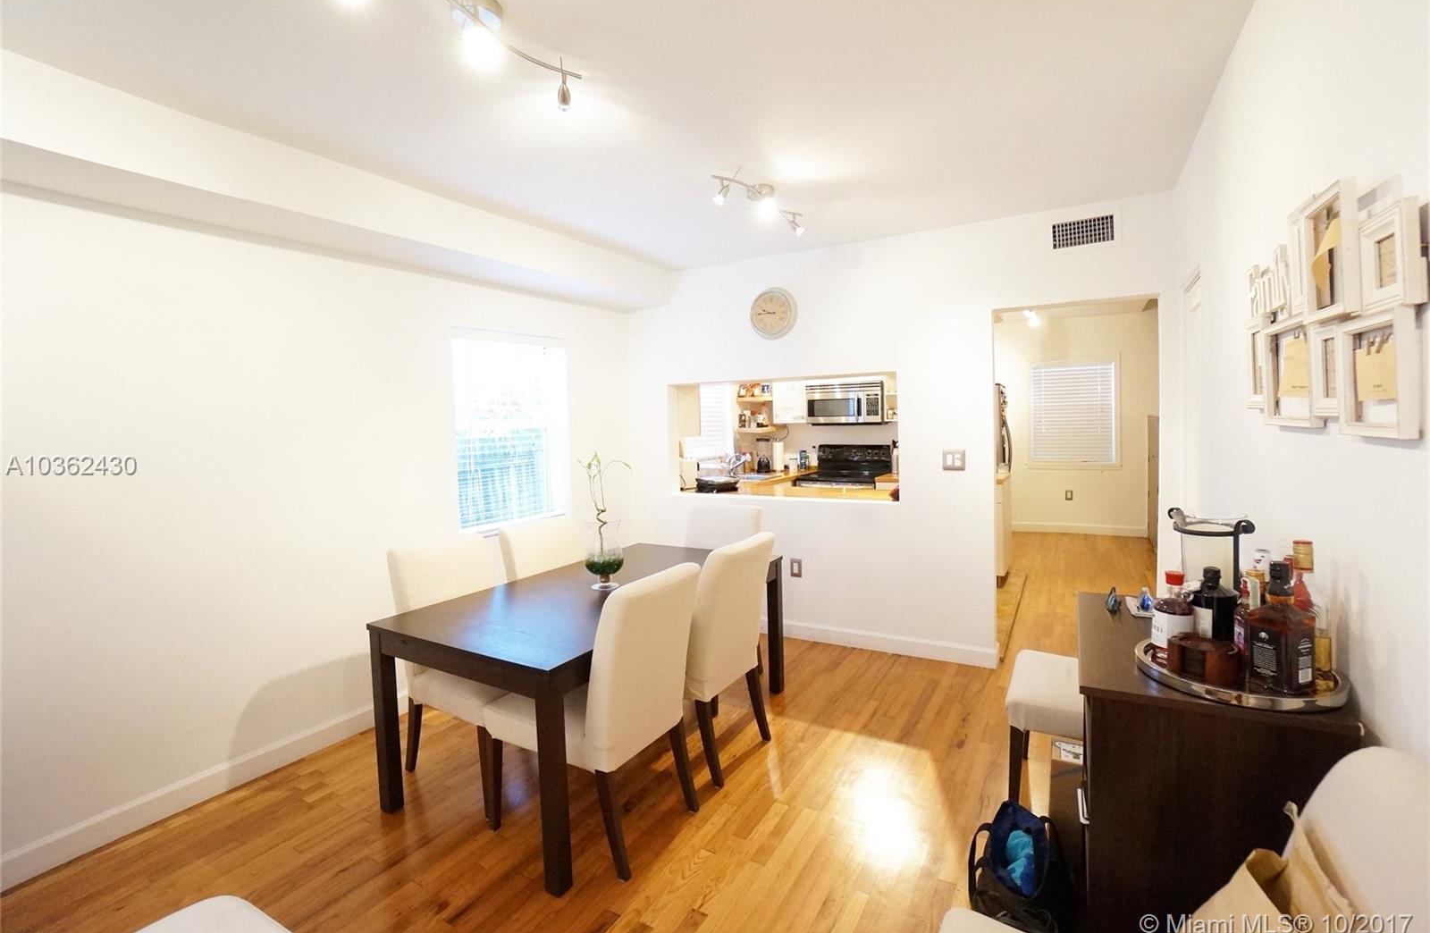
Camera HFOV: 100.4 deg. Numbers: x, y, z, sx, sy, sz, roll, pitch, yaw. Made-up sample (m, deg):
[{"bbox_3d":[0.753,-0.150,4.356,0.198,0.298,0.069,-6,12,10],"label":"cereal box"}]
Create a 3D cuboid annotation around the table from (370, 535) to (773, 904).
[{"bbox_3d":[-0.465,0.906,2.726,0.955,0.740,1.630,0,5,31],"label":"table"}]

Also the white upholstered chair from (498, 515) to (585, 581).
[{"bbox_3d":[-0.710,0.787,3.118,0.600,0.970,0.500,0,5,32],"label":"white upholstered chair"}]

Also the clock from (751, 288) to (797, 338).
[{"bbox_3d":[0.368,-0.989,3.838,0.315,0.320,0.055,0,5,29],"label":"clock"}]

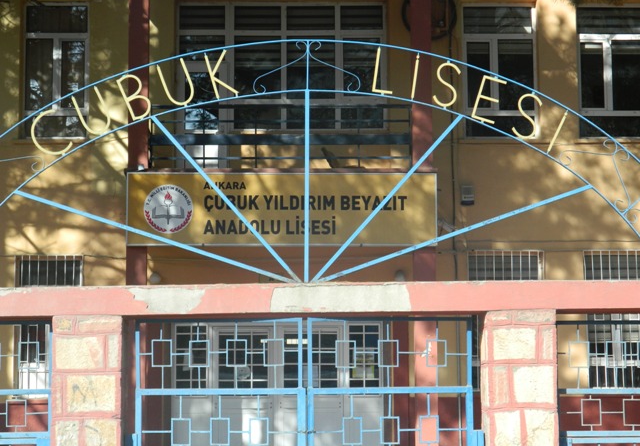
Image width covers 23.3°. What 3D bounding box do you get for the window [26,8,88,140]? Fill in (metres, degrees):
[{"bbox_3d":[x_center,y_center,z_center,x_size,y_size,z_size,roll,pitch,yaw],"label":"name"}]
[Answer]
[{"bbox_3d":[-3.770,-2.160,22.304,0.905,1.956,0.150,0,-8,-1],"label":"window"}]

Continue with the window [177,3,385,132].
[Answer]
[{"bbox_3d":[-0.560,-2.234,22.397,2.989,1.892,0.150,0,-8,-1],"label":"window"}]

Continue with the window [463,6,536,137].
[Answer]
[{"bbox_3d":[2.587,-2.180,22.472,1.056,1.949,0.150,0,-8,-1],"label":"window"}]

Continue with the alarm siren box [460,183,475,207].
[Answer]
[{"bbox_3d":[2.137,-0.394,22.425,0.189,0.294,0.090,0,-8,-2],"label":"alarm siren box"}]

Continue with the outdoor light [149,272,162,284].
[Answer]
[{"bbox_3d":[-2.285,0.776,21.651,0.166,0.179,0.200,0,-8,-1],"label":"outdoor light"}]

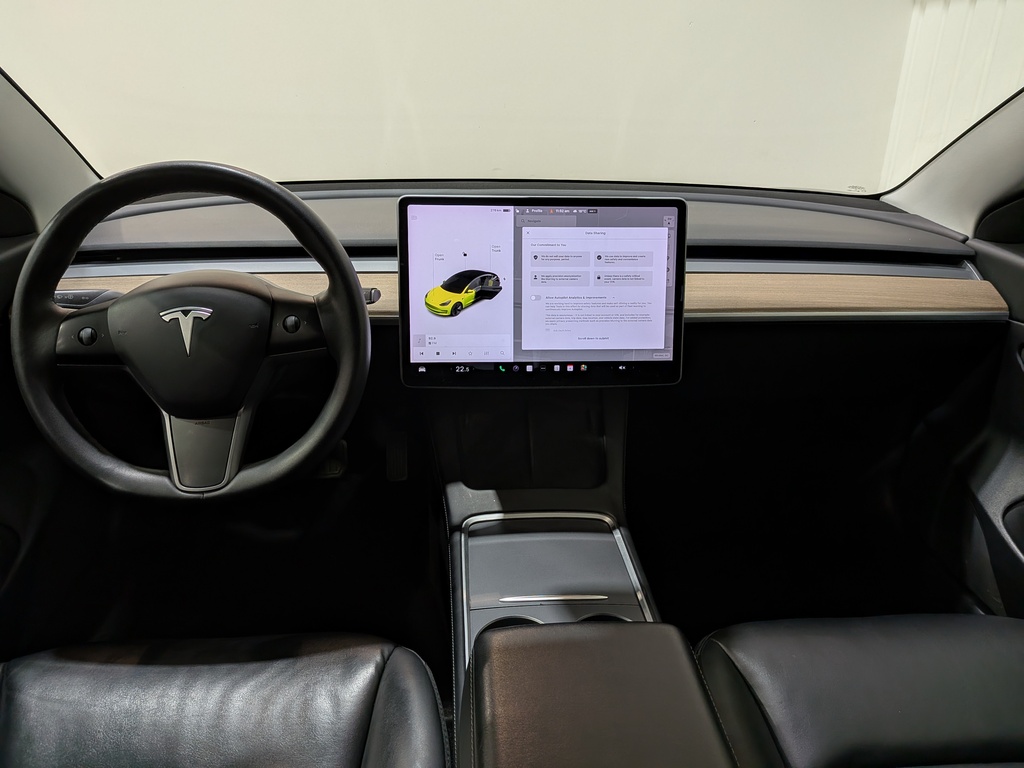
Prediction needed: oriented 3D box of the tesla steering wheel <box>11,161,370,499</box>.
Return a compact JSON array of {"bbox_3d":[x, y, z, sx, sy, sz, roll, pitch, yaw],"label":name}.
[{"bbox_3d":[-0.337,-0.056,0.780,0.368,0.360,0.105,-1,3,-5],"label":"tesla steering wheel"}]

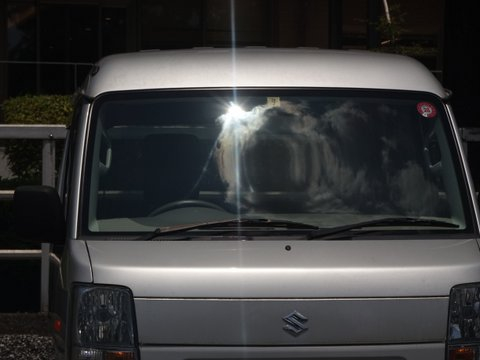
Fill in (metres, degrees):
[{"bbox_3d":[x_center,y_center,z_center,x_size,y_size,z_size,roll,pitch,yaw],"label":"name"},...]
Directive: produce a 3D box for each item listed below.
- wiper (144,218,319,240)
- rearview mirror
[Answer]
[{"bbox_3d":[-0.028,0.164,8.700,0.575,0.080,0.100,0,0,-4],"label":"wiper"},{"bbox_3d":[-0.677,0.117,8.850,0.175,0.200,0.120,0,0,-4],"label":"rearview mirror"}]

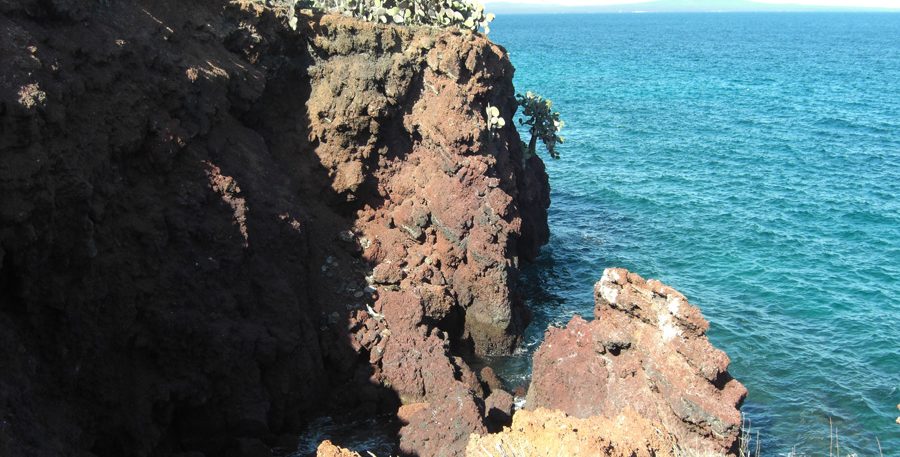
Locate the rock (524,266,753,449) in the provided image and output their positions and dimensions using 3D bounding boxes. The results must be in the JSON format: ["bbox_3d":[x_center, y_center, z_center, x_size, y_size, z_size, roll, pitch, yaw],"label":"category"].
[{"bbox_3d":[3.131,2.438,16.500,3.600,3.600,3.000,3,13,11],"label":"rock"}]

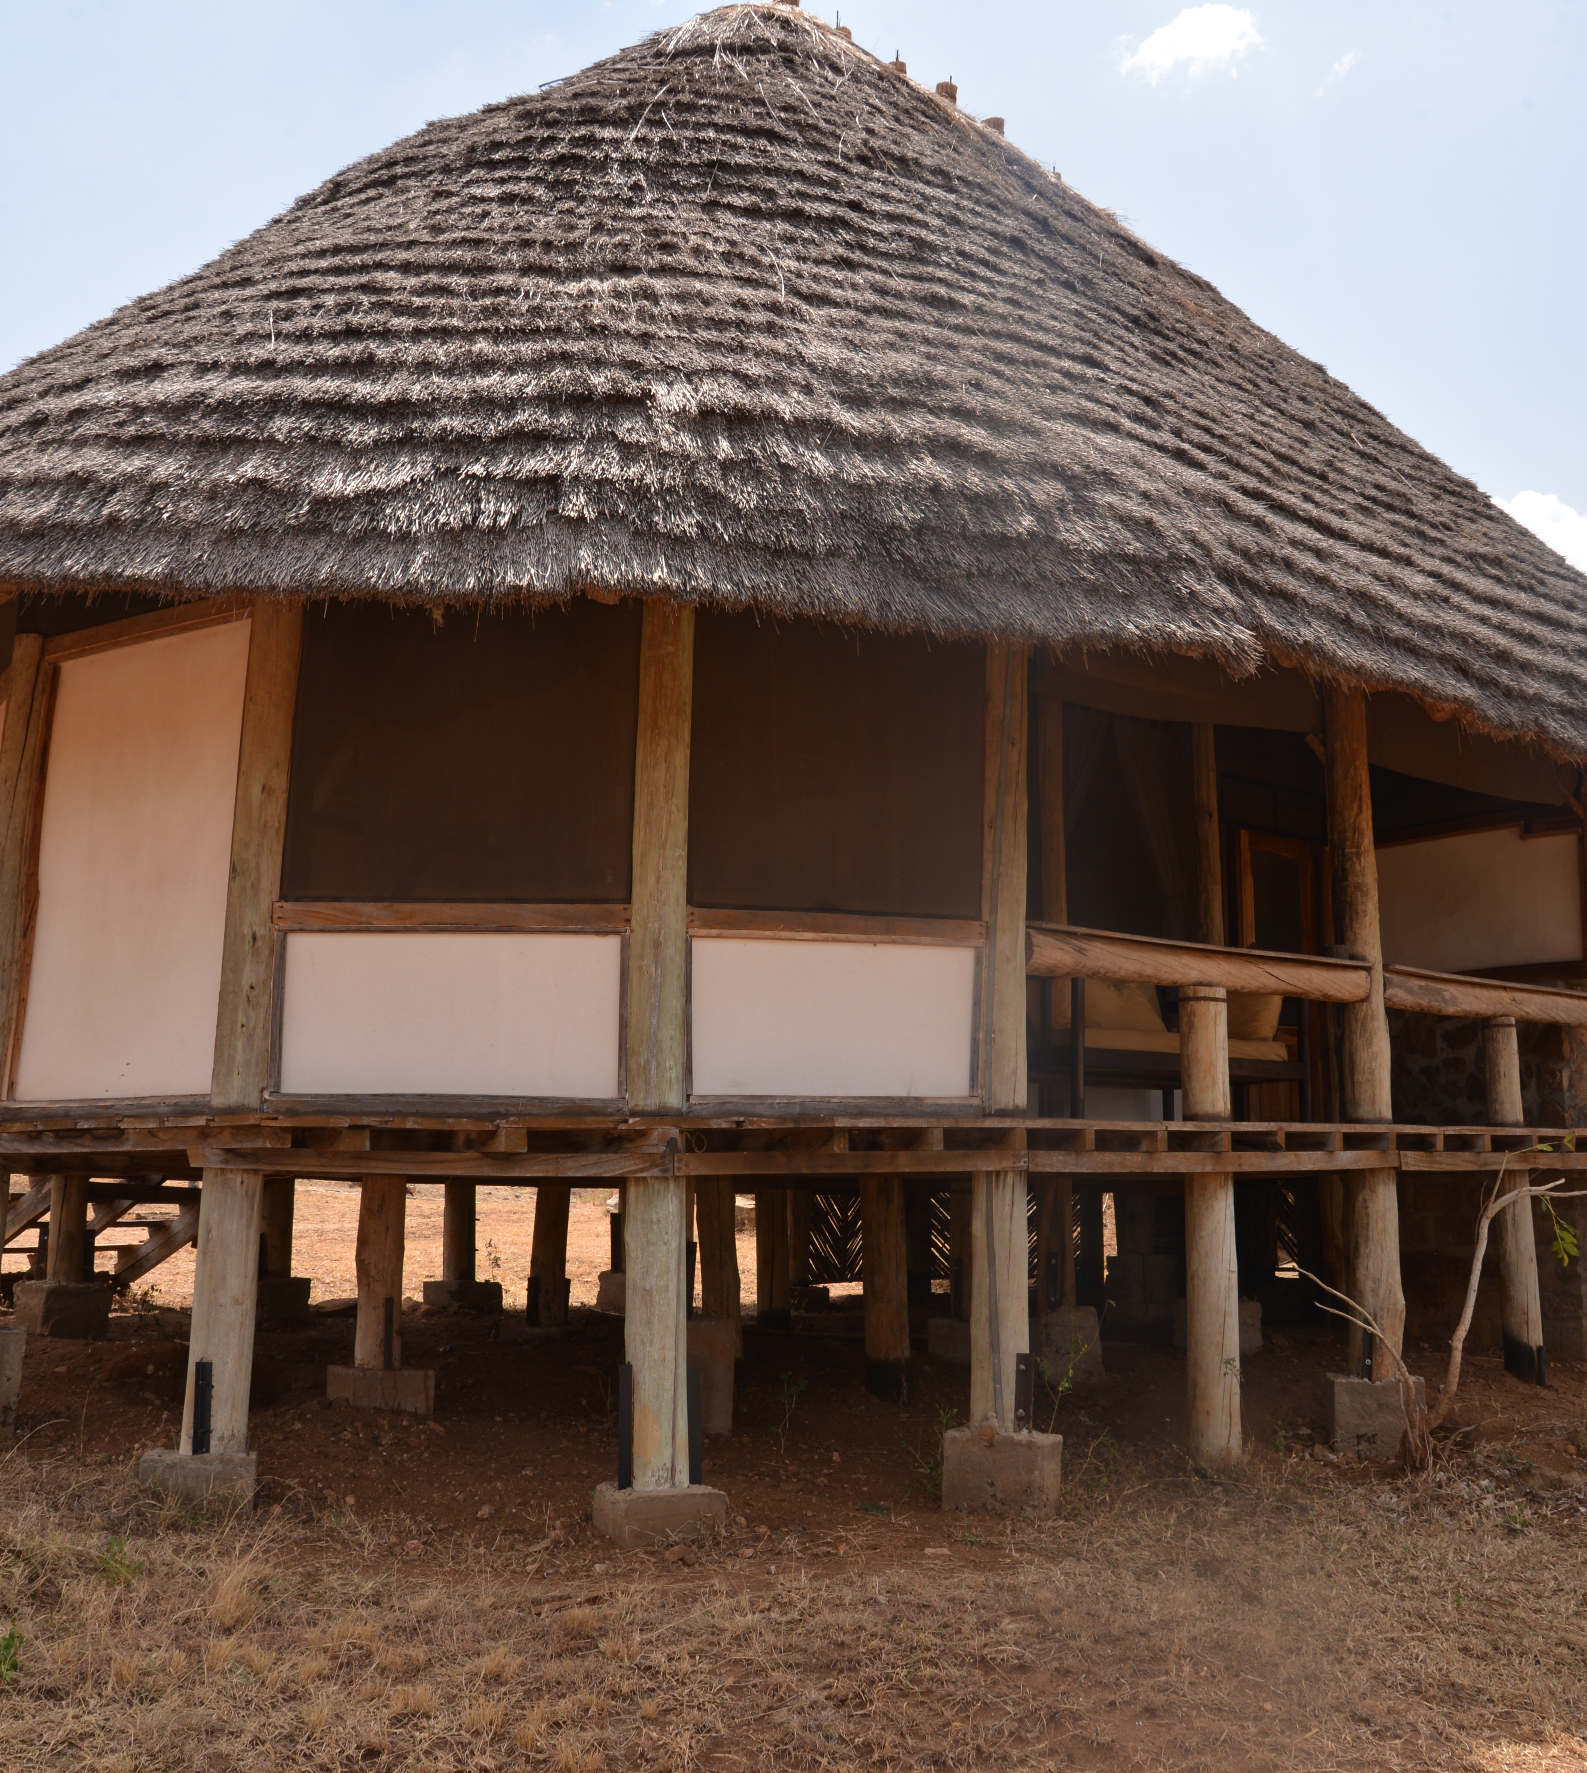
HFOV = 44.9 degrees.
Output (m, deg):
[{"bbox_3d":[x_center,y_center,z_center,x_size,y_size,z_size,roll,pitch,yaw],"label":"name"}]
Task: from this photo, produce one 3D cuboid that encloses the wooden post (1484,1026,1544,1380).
[{"bbox_3d":[4.488,1.905,11.951,0.240,2.170,0.240,-1,-8,0],"label":"wooden post"}]

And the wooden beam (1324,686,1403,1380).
[{"bbox_3d":[3.185,0.753,10.733,0.270,3.863,0.270,0,-8,0],"label":"wooden beam"}]

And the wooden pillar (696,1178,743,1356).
[{"bbox_3d":[-0.483,2.491,12.572,0.250,1.123,0.250,-3,-8,0],"label":"wooden pillar"}]

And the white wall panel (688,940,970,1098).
[{"bbox_3d":[0.196,0.625,8.907,1.403,0.716,0.050,3,-9,-19],"label":"white wall panel"}]

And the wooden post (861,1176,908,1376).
[{"bbox_3d":[0.512,2.177,10.697,0.250,1.113,0.250,-1,-8,0],"label":"wooden post"}]

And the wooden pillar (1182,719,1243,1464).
[{"bbox_3d":[2.097,1.007,9.674,0.260,3.716,0.260,1,-8,0],"label":"wooden pillar"}]

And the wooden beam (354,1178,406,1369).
[{"bbox_3d":[-2.220,2.066,10.313,0.250,1.030,0.250,0,-8,0],"label":"wooden beam"}]

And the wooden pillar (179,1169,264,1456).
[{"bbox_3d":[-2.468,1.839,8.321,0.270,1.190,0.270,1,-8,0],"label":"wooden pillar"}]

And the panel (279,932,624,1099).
[{"bbox_3d":[-1.519,0.577,8.546,1.517,0.729,0.050,0,-8,0],"label":"panel"}]

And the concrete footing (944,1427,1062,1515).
[{"bbox_3d":[0.967,2.683,8.855,0.460,0.357,0.460,-3,-9,21],"label":"concrete footing"}]

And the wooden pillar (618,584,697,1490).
[{"bbox_3d":[-0.554,0.585,8.274,0.260,3.864,0.260,0,-8,0],"label":"wooden pillar"}]

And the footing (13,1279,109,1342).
[{"bbox_3d":[-4.697,2.715,12.336,0.470,0.340,0.470,-7,-11,39],"label":"footing"}]

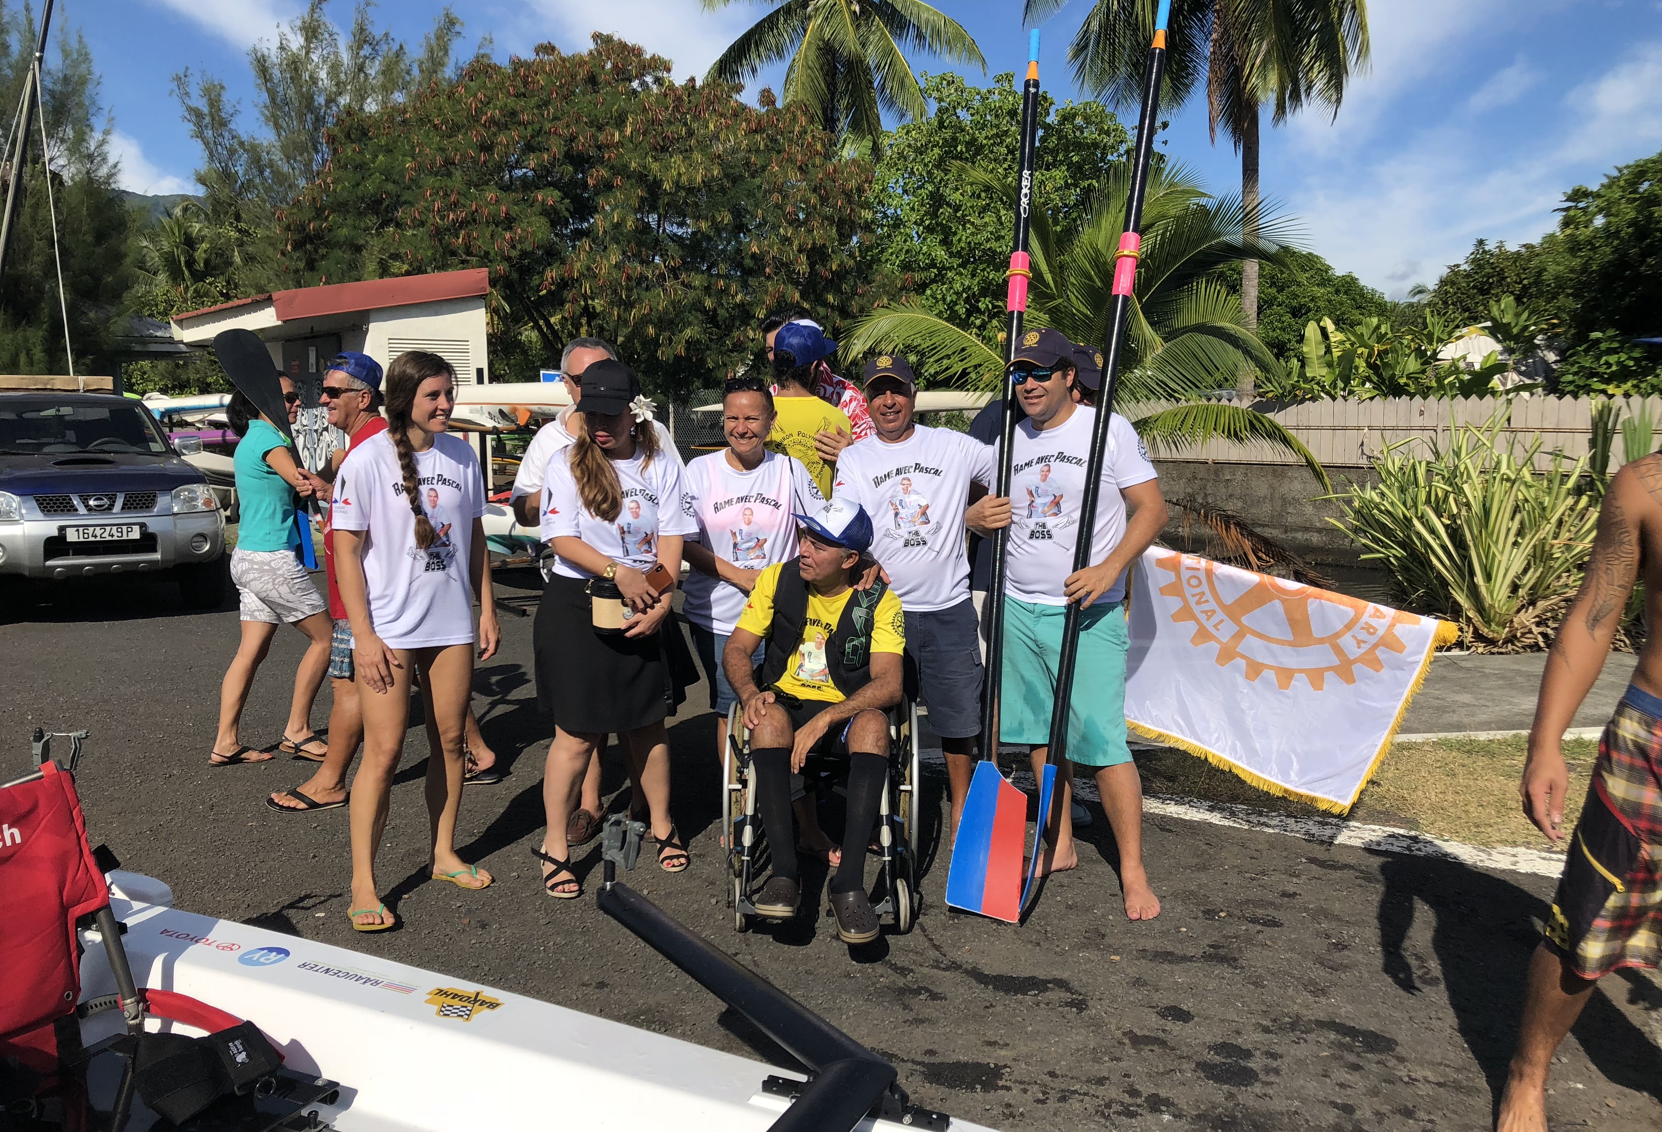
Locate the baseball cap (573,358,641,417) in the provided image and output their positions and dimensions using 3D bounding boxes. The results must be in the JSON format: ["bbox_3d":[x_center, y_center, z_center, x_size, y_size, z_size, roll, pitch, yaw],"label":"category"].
[{"bbox_3d":[-0.679,-0.534,4.050,0.185,0.155,0.255,0,29,7],"label":"baseball cap"}]

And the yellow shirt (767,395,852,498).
[{"bbox_3d":[-0.109,-0.282,5.000,0.520,0.700,0.270,0,7,9],"label":"yellow shirt"}]

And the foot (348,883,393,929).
[{"bbox_3d":[-1.430,1.034,4.163,0.105,0.090,0.250,-4,8,-27],"label":"foot"}]

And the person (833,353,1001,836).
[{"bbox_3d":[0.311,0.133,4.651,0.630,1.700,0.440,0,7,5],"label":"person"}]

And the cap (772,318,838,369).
[{"bbox_3d":[-0.096,-0.818,4.950,0.175,0.150,0.255,6,10,44],"label":"cap"}]

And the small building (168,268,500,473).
[{"bbox_3d":[-6.396,-2.057,16.966,2.491,3.100,4.500,-7,9,-39],"label":"small building"}]

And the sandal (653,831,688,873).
[{"bbox_3d":[-0.561,0.961,4.614,0.095,0.100,0.240,-3,7,-19],"label":"sandal"}]

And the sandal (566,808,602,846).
[{"bbox_3d":[-0.902,0.925,4.919,0.105,0.110,0.285,0,7,9],"label":"sandal"}]

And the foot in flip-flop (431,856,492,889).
[{"bbox_3d":[-1.198,0.977,4.382,0.238,0.092,0.088,3,8,29],"label":"foot in flip-flop"}]

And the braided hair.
[{"bbox_3d":[-1.233,-0.347,4.020,0.225,0.590,0.200,5,10,41],"label":"braided hair"}]

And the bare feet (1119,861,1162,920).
[{"bbox_3d":[0.933,0.979,4.074,0.100,0.090,0.255,0,7,5],"label":"bare feet"}]

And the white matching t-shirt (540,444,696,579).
[{"bbox_3d":[-0.682,-0.177,4.320,0.470,0.460,0.280,-5,8,-30],"label":"white matching t-shirt"}]

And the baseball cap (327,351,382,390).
[{"bbox_3d":[-1.801,-0.731,5.130,0.235,0.140,0.180,21,4,-9],"label":"baseball cap"}]

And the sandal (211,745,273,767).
[{"bbox_3d":[-2.586,0.818,5.896,0.250,0.070,0.090,-3,8,-16],"label":"sandal"}]

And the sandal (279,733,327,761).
[{"bbox_3d":[-2.286,0.800,5.889,0.250,0.075,0.090,7,9,11],"label":"sandal"}]

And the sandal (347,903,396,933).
[{"bbox_3d":[-1.406,1.036,4.081,0.090,0.060,0.240,-5,8,-26],"label":"sandal"}]

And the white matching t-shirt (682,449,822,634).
[{"bbox_3d":[-0.264,-0.087,4.600,0.500,0.650,0.270,-1,7,-4],"label":"white matching t-shirt"}]

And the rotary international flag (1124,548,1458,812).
[{"bbox_3d":[1.470,0.383,4.750,1.160,0.730,0.120,16,11,12],"label":"rotary international flag"}]

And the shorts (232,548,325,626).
[{"bbox_3d":[-2.374,0.086,5.770,0.375,0.340,0.330,-1,7,-1],"label":"shorts"}]

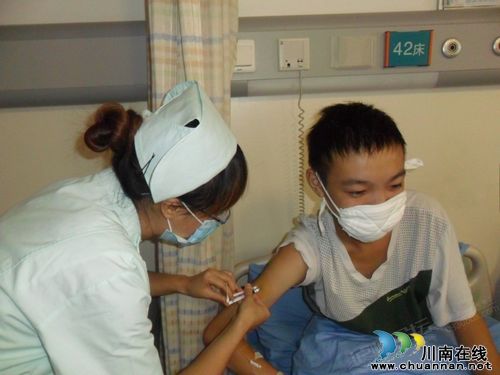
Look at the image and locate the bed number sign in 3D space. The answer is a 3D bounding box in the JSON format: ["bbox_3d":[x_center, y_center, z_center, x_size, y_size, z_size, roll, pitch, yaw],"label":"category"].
[{"bbox_3d":[0.459,-0.398,1.120,0.142,0.099,0.015,-4,14,-5],"label":"bed number sign"}]

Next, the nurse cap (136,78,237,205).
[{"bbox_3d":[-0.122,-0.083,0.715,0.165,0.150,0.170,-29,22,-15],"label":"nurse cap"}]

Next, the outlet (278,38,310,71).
[{"bbox_3d":[0.127,-0.373,1.095,0.087,0.087,0.012,-4,14,-5],"label":"outlet"}]

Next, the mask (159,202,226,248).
[{"bbox_3d":[-0.112,0.062,0.735,0.100,0.072,0.120,-52,29,-8],"label":"mask"}]

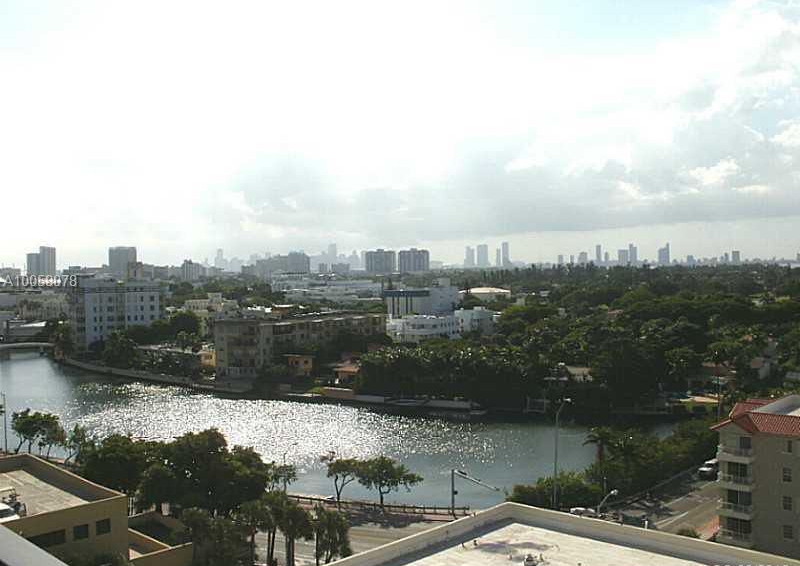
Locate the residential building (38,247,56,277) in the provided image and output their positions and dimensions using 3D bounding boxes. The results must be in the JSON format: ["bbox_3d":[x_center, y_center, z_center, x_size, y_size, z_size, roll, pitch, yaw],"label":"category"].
[{"bbox_3d":[-931.479,-50.965,2198.991,38.000,96.000,34.000,-1,1,-23],"label":"residential building"}]

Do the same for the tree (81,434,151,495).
[{"bbox_3d":[-38.264,23.910,111.629,9.400,7.900,9.000,-1,1,0],"label":"tree"}]

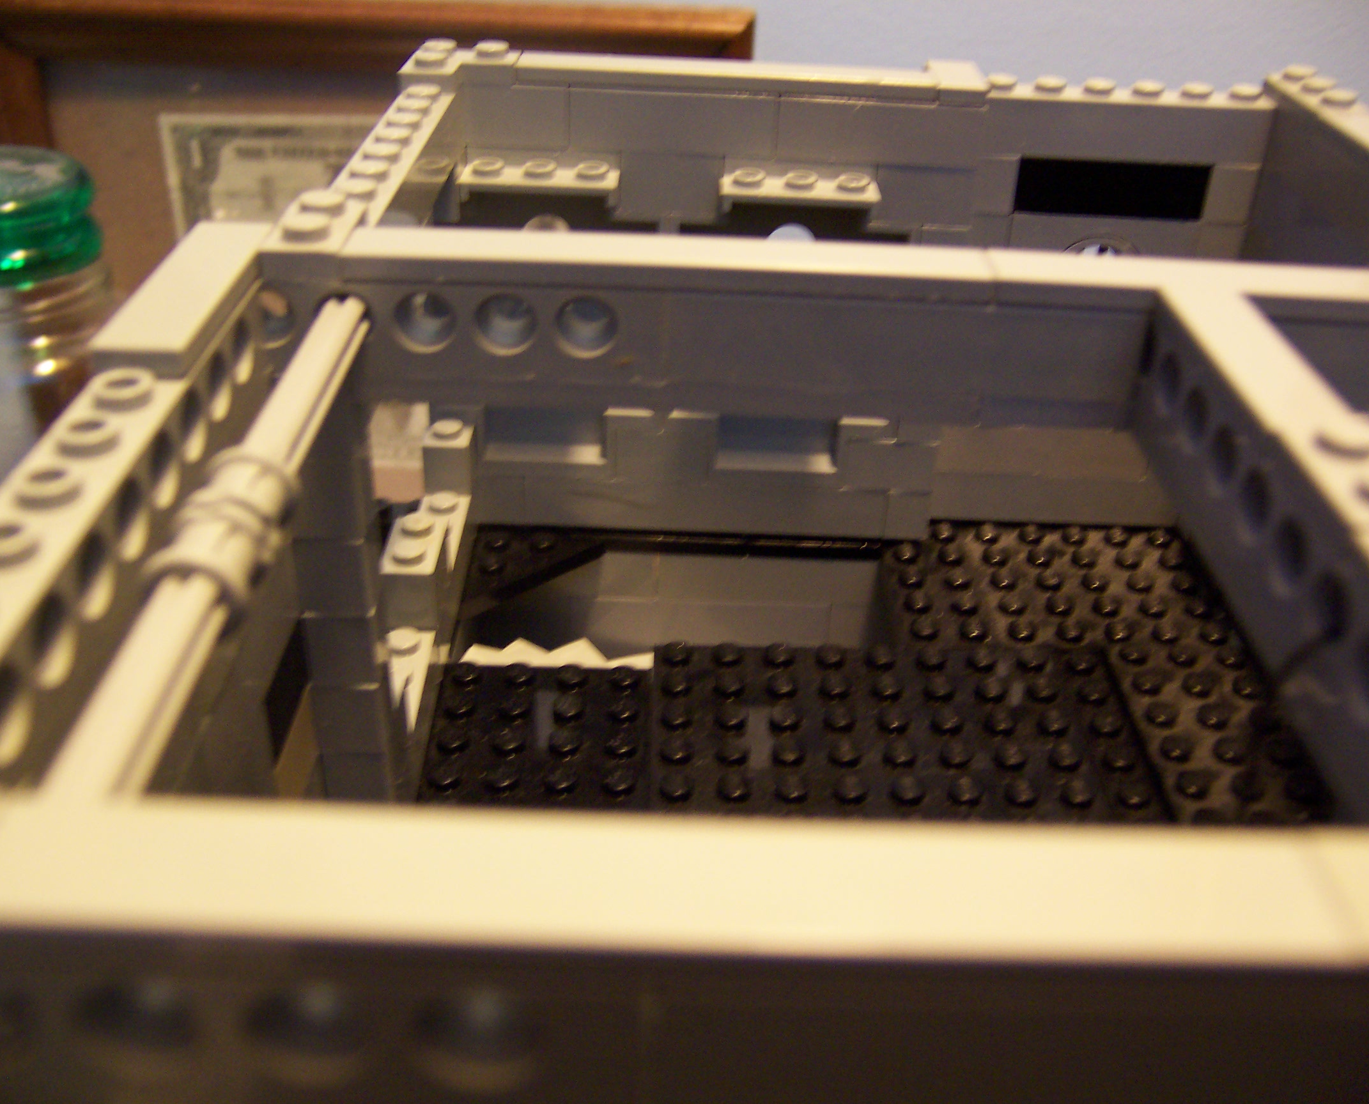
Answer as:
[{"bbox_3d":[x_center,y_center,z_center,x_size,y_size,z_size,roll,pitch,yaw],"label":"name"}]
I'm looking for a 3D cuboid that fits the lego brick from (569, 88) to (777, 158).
[{"bbox_3d":[-0.002,-0.068,0.219,0.032,0.010,0.008,1,31,-1],"label":"lego brick"}]

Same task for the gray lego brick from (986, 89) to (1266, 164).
[{"bbox_3d":[0.072,-0.071,0.233,0.048,0.010,0.008,2,31,-1],"label":"gray lego brick"}]

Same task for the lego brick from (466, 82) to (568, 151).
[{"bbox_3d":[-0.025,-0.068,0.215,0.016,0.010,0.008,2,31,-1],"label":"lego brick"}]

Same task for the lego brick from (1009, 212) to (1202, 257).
[{"bbox_3d":[0.071,-0.054,0.243,0.032,0.010,0.008,2,31,-1],"label":"lego brick"}]

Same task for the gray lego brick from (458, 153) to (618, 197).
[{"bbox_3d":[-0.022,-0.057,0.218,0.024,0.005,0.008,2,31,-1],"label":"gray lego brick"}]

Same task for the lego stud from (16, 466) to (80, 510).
[{"bbox_3d":[-0.045,-0.005,0.100,0.005,0.002,0.005,1,31,-1],"label":"lego stud"}]

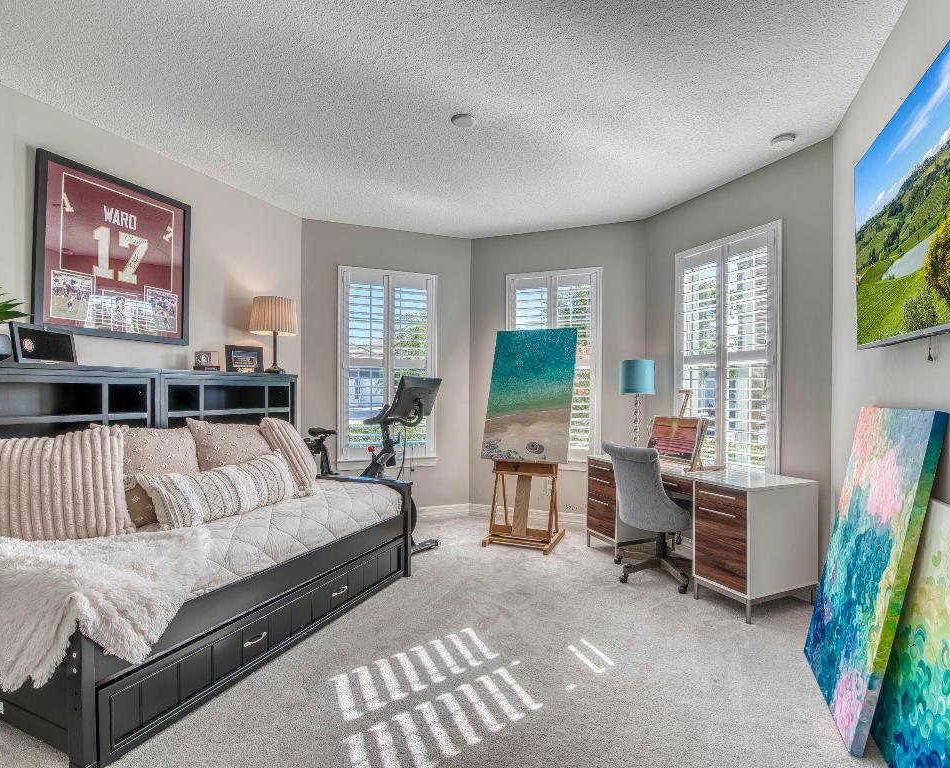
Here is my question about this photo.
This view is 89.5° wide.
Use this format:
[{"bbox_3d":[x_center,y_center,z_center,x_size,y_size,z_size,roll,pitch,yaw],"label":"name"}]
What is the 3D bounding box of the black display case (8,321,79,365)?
[{"bbox_3d":[-2.121,-0.185,2.369,0.025,0.188,0.337,-9,0,-1],"label":"black display case"}]

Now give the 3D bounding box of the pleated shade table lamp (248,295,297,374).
[{"bbox_3d":[-1.603,-0.388,3.823,0.350,0.600,0.350,0,0,24],"label":"pleated shade table lamp"}]

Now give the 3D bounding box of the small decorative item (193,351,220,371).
[{"bbox_3d":[-1.844,-0.160,3.293,0.080,0.147,0.160,0,0,41],"label":"small decorative item"}]

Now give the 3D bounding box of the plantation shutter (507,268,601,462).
[{"bbox_3d":[0.753,-0.194,4.680,0.940,1.850,0.080,0,0,20],"label":"plantation shutter"}]

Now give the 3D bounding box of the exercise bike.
[{"bbox_3d":[-0.920,0.635,3.902,1.220,1.370,0.580,0,0,28],"label":"exercise bike"}]

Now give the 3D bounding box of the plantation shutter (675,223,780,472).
[{"bbox_3d":[1.843,-0.157,3.541,0.090,1.815,0.920,1,0,-21],"label":"plantation shutter"}]

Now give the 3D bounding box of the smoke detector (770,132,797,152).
[{"bbox_3d":[1.923,-1.515,2.985,0.140,0.045,0.140,0,0,24],"label":"smoke detector"}]

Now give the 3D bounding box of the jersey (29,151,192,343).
[{"bbox_3d":[-2.126,-0.750,2.885,0.040,0.932,0.846,0,0,24],"label":"jersey"}]

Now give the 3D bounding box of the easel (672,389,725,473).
[{"bbox_3d":[1.577,0.312,3.627,0.390,0.590,0.400,0,0,-24],"label":"easel"}]

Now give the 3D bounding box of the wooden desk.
[{"bbox_3d":[1.517,0.966,3.455,0.610,0.750,1.450,1,0,-23],"label":"wooden desk"}]

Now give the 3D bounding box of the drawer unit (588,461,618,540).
[{"bbox_3d":[1.290,0.920,4.020,0.580,0.620,0.355,0,0,-24],"label":"drawer unit"}]

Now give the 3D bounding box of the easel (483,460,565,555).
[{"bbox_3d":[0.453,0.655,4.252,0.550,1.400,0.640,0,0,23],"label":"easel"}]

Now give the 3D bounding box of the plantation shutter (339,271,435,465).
[{"bbox_3d":[-0.830,-0.169,4.590,0.945,1.805,0.090,1,0,-21],"label":"plantation shutter"}]

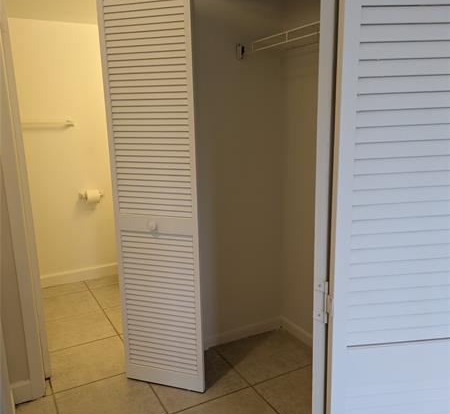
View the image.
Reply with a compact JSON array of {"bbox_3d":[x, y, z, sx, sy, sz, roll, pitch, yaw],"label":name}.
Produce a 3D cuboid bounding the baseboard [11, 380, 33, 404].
[{"bbox_3d":[-1.010,0.929,2.159,0.083,0.095,0.014,-7,13,-27],"label":"baseboard"}]

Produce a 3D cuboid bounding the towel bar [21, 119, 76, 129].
[{"bbox_3d":[-1.470,-0.647,3.403,0.550,0.050,0.075,-7,13,-27],"label":"towel bar"}]

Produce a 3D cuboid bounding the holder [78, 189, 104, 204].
[{"bbox_3d":[-1.135,-0.094,3.675,0.195,0.105,0.107,-7,13,-27],"label":"holder"}]

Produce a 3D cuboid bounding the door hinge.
[{"bbox_3d":[0.204,0.193,0.882,0.013,0.088,0.044,-9,14,-33],"label":"door hinge"}]

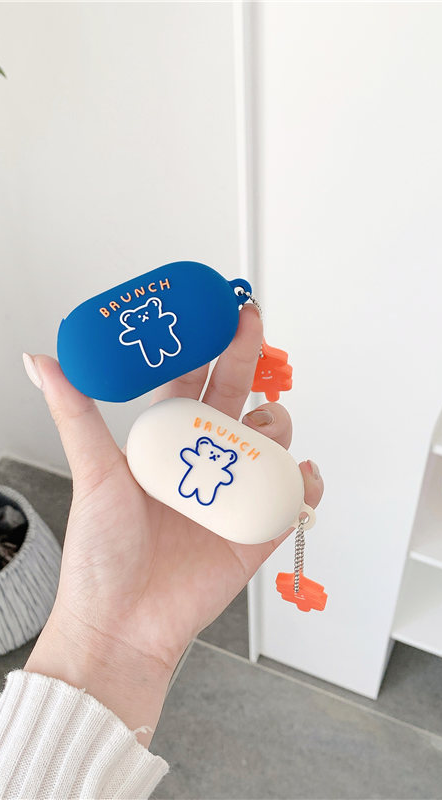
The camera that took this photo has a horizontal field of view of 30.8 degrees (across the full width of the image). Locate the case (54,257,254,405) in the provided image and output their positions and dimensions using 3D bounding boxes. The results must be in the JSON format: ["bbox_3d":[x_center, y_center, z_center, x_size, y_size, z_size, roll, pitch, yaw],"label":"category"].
[{"bbox_3d":[-0.025,-0.028,0.313,0.080,0.043,0.030,-25,6,-9],"label":"case"}]

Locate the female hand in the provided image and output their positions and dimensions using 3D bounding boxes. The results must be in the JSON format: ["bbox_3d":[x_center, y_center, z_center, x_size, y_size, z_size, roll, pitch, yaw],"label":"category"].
[{"bbox_3d":[-0.032,0.043,0.330,0.130,0.075,0.180,20,84,-4],"label":"female hand"}]

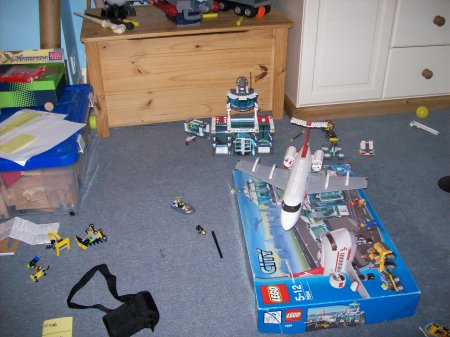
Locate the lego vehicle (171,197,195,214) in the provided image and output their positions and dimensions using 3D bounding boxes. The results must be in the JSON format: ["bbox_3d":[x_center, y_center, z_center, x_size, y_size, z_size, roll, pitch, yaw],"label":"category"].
[{"bbox_3d":[-0.144,0.129,1.623,0.082,0.030,0.039,14,39,20],"label":"lego vehicle"}]

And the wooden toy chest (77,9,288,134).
[{"bbox_3d":[-0.170,-0.481,2.196,0.886,0.463,0.390,-6,35,-5],"label":"wooden toy chest"}]

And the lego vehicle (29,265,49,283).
[{"bbox_3d":[-0.550,0.315,1.386,0.030,0.019,0.044,28,45,34],"label":"lego vehicle"}]

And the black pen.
[{"bbox_3d":[-0.025,0.250,1.530,0.009,0.009,0.136,-11,36,-12],"label":"black pen"}]

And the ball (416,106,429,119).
[{"bbox_3d":[0.918,-0.259,2.171,0.061,0.061,0.061,13,38,21],"label":"ball"}]

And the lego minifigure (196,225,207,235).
[{"bbox_3d":[-0.077,0.202,1.534,0.020,0.017,0.038,-25,43,-29],"label":"lego minifigure"}]

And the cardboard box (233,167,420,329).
[{"bbox_3d":[0.278,0.208,1.502,0.437,0.091,0.622,-4,35,-3],"label":"cardboard box"}]

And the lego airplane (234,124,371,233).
[{"bbox_3d":[0.244,0.031,1.530,0.443,0.172,0.445,8,36,14],"label":"lego airplane"}]

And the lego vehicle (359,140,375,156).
[{"bbox_3d":[0.579,-0.081,1.896,0.051,0.030,0.059,4,37,7],"label":"lego vehicle"}]

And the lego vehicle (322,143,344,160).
[{"bbox_3d":[0.436,-0.067,1.881,0.073,0.029,0.058,-2,36,-2],"label":"lego vehicle"}]

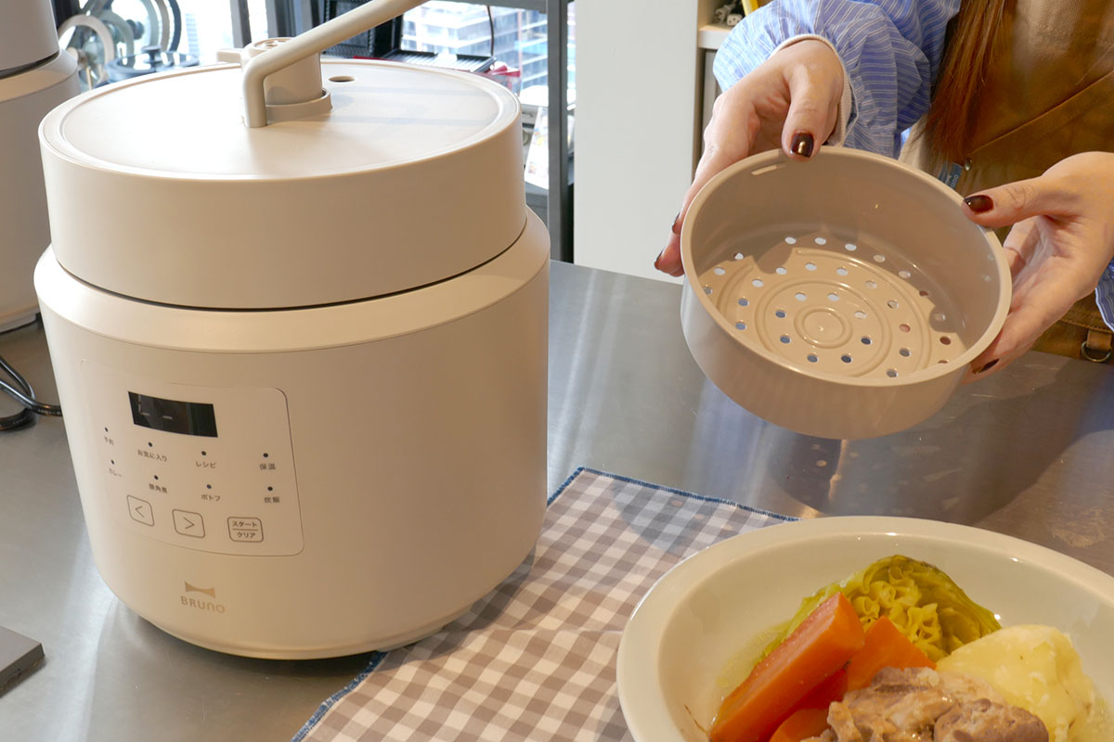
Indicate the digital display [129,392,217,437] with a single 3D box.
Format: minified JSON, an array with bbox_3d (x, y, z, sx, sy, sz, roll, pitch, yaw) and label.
[{"bbox_3d":[-0.149,0.017,0.506,0.038,0.014,0.005,8,27,17],"label":"digital display"}]

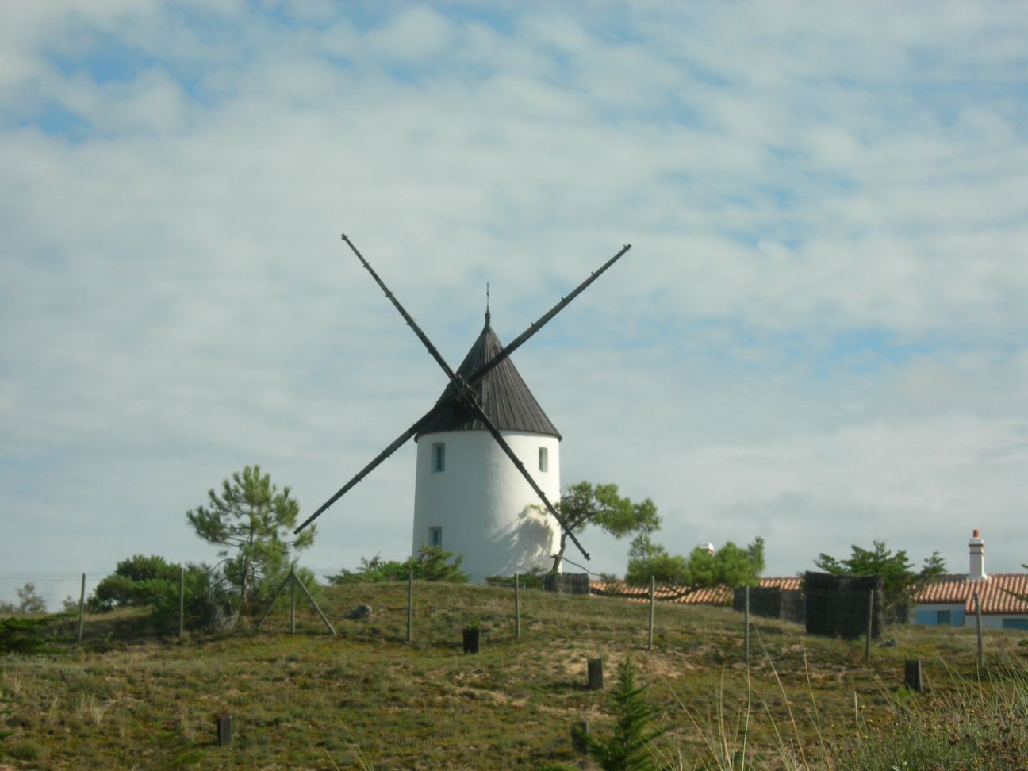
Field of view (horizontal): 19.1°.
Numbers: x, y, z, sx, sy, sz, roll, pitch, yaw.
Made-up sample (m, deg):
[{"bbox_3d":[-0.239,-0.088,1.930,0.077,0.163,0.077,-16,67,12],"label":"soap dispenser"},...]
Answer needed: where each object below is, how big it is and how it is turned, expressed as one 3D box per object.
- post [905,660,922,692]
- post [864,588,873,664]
[{"bbox_3d":[6.655,4.834,51.000,0.270,0.536,0.250,0,-8,0],"label":"post"},{"bbox_3d":[6.570,4.436,56.500,0.075,1.357,0.075,3,-7,7],"label":"post"}]

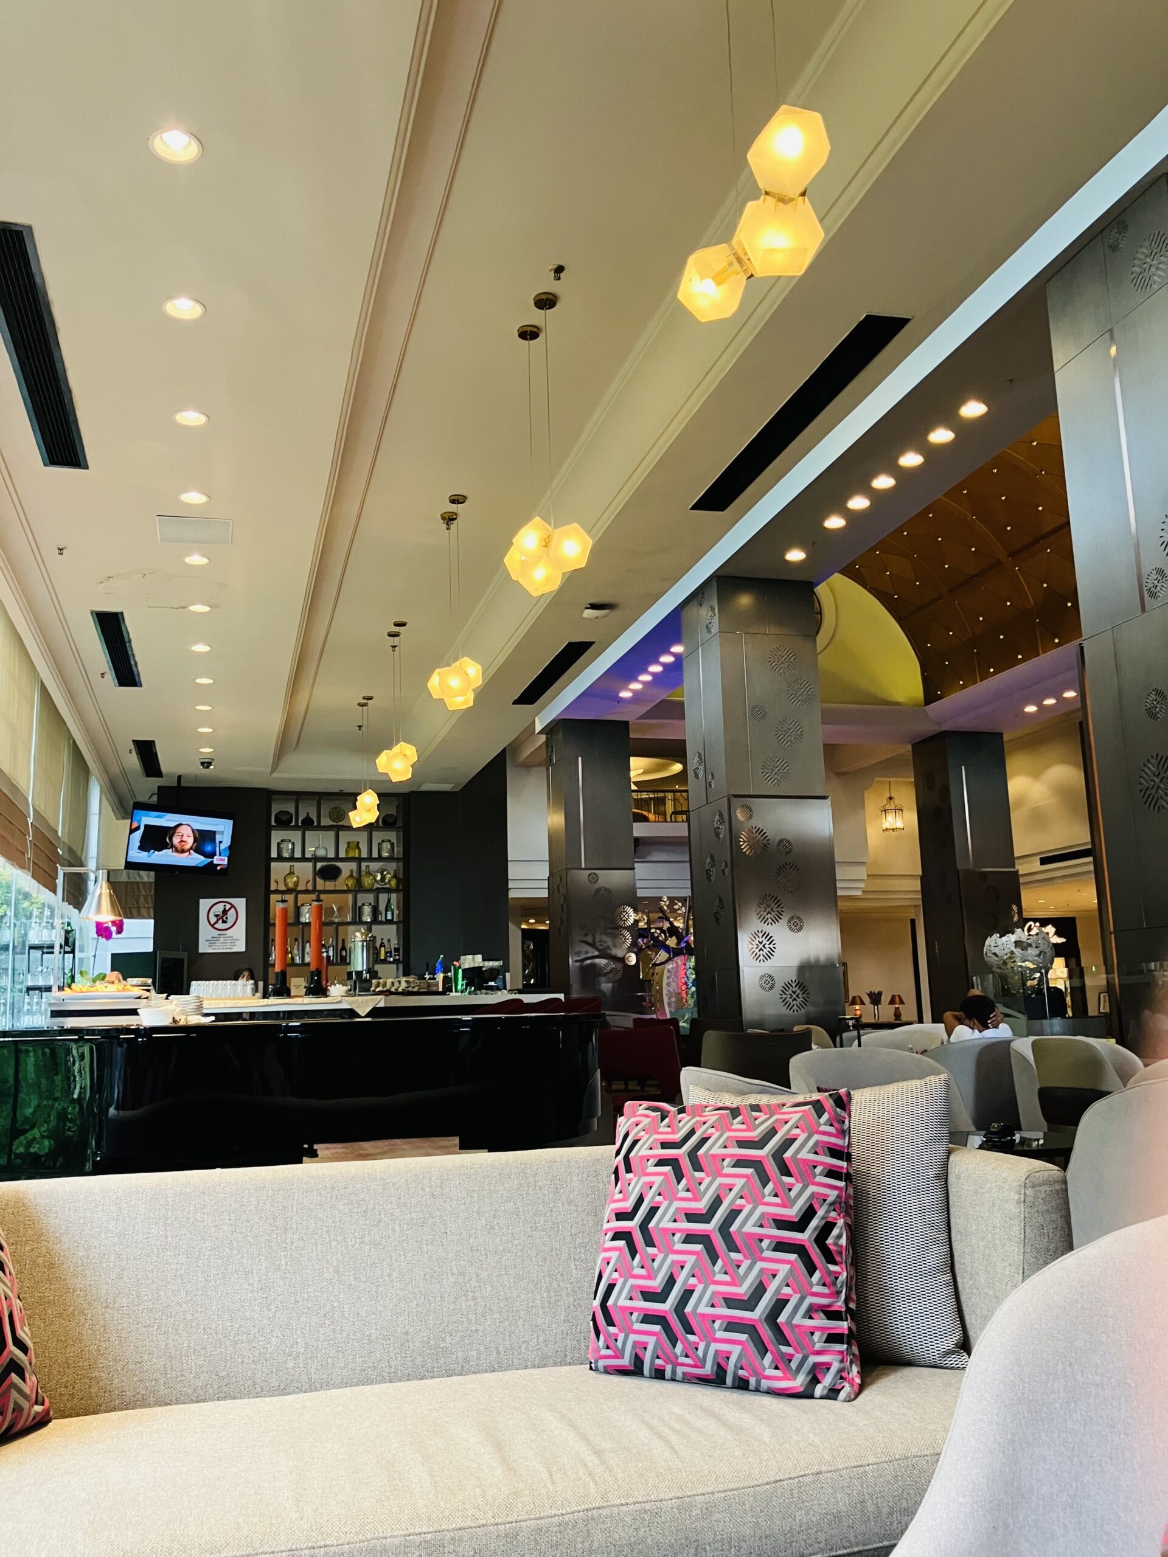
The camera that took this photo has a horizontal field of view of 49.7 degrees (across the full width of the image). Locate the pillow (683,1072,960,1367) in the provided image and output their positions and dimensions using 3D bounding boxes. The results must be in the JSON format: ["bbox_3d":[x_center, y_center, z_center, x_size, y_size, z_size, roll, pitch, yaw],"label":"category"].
[{"bbox_3d":[0.412,0.774,2.225,0.480,0.480,0.150,-8,-29,21],"label":"pillow"}]

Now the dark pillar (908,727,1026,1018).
[{"bbox_3d":[4.317,1.494,13.943,0.790,3.946,0.760,1,-11,-16],"label":"dark pillar"}]

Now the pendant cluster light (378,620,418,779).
[{"bbox_3d":[-1.650,-0.671,11.131,0.390,1.395,0.450,1,-11,-16],"label":"pendant cluster light"}]

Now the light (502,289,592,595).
[{"bbox_3d":[-0.199,-1.613,6.139,0.430,1.460,0.450,1,-11,-16],"label":"light"}]

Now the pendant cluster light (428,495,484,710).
[{"bbox_3d":[-0.870,-1.173,8.484,0.390,1.426,0.450,1,-11,-16],"label":"pendant cluster light"}]

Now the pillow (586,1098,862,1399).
[{"bbox_3d":[0.234,0.768,2.123,0.465,0.465,0.150,-12,-33,33],"label":"pillow"}]

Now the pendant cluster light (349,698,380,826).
[{"bbox_3d":[-2.376,-0.175,13.678,0.380,1.391,0.450,1,-11,-16],"label":"pendant cluster light"}]

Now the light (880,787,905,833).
[{"bbox_3d":[4.179,0.453,17.037,0.330,0.600,0.330,1,-11,-16],"label":"light"}]

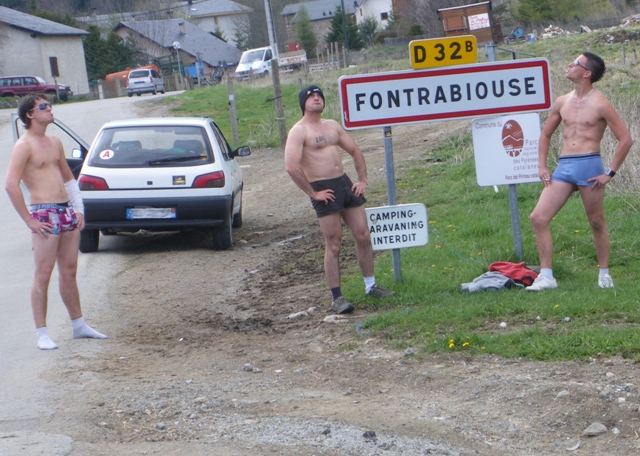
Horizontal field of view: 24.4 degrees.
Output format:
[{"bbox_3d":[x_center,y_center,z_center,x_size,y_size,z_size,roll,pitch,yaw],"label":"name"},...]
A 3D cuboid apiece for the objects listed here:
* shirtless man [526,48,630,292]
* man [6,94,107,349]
[{"bbox_3d":[1.871,-0.406,10.850,0.750,1.710,0.500,-3,6,28],"label":"shirtless man"},{"bbox_3d":[-1.872,-0.052,10.350,0.500,1.760,0.560,-1,7,43],"label":"man"}]

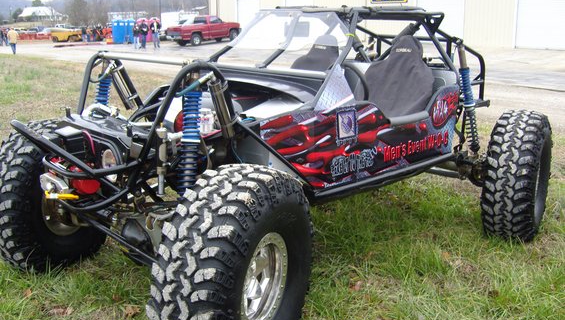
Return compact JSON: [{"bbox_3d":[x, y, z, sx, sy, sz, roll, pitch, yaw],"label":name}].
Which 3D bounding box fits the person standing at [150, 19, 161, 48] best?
[{"bbox_3d":[-7.532,-7.520,33.000,0.580,1.760,0.400,-3,14,-11],"label":"person standing"}]

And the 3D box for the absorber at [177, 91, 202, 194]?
[{"bbox_3d":[-0.434,-0.066,2.603,0.090,0.503,0.090,4,7,-1],"label":"absorber"}]

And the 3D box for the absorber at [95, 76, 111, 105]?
[{"bbox_3d":[-1.086,-0.229,3.379,0.110,0.750,0.110,-3,9,-42],"label":"absorber"}]

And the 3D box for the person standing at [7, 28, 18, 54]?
[{"bbox_3d":[-17.288,-7.604,35.388,0.600,1.730,0.420,-5,15,-19],"label":"person standing"}]

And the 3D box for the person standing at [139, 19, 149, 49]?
[{"bbox_3d":[-8.488,-7.654,33.787,0.560,1.740,0.380,-3,14,-10],"label":"person standing"}]

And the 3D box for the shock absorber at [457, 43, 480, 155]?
[{"bbox_3d":[1.413,-0.453,4.199,0.086,0.893,0.086,-24,18,-34],"label":"shock absorber"}]

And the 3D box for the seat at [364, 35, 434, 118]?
[{"bbox_3d":[0.695,-0.392,3.854,0.680,0.930,0.560,-4,13,-43],"label":"seat"}]

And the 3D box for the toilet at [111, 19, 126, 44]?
[{"bbox_3d":[-14.889,-11.649,50.220,1.150,2.280,1.150,-5,15,-16],"label":"toilet"}]

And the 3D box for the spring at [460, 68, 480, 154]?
[{"bbox_3d":[1.435,-0.366,4.224,0.086,0.688,0.086,-24,18,-34],"label":"spring"}]

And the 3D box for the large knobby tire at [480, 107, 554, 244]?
[{"bbox_3d":[1.813,0.127,4.271,0.330,0.980,0.990,11,17,36],"label":"large knobby tire"}]

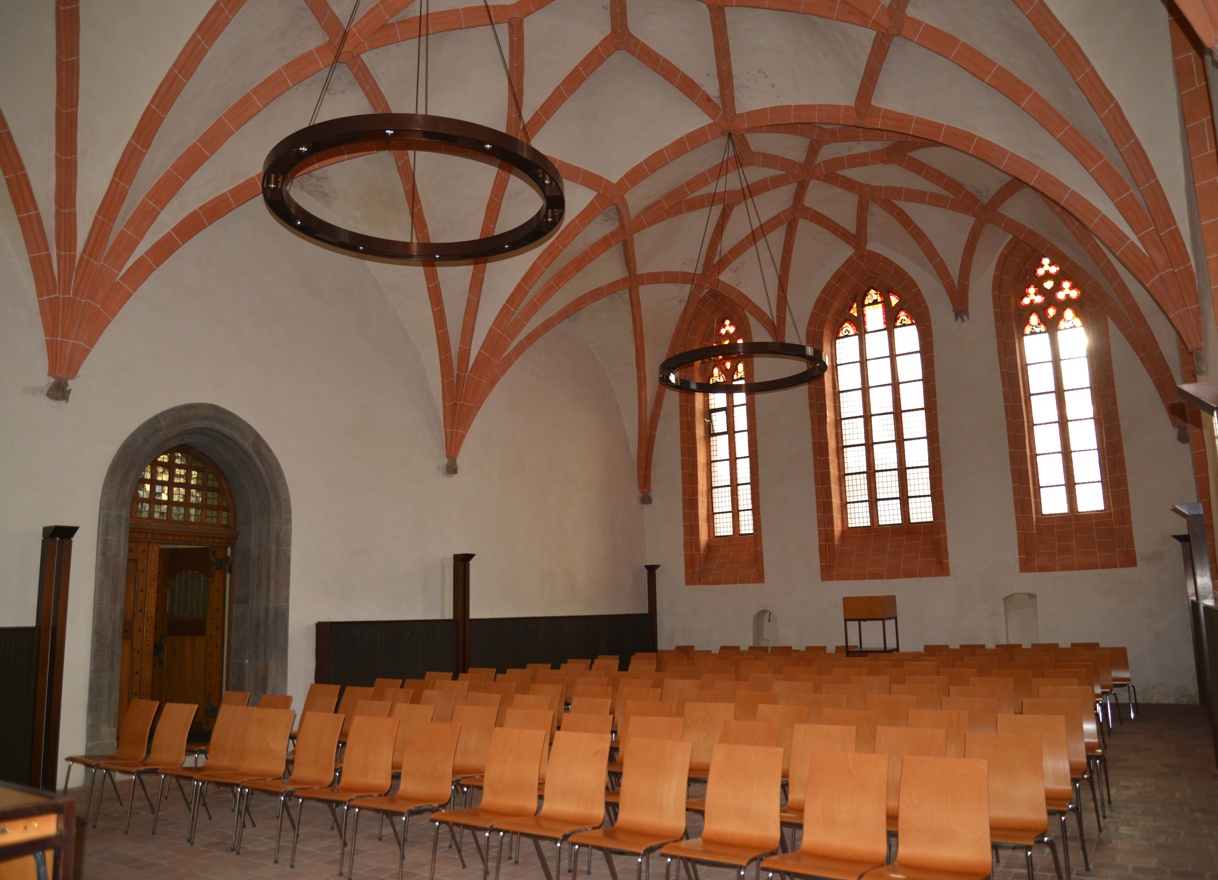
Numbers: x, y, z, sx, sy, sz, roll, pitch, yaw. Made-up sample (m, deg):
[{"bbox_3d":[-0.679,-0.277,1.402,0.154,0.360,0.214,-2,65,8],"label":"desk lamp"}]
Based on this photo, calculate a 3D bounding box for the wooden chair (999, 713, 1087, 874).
[{"bbox_3d":[2.403,2.030,4.998,0.465,0.845,0.565,-8,-13,31],"label":"wooden chair"}]

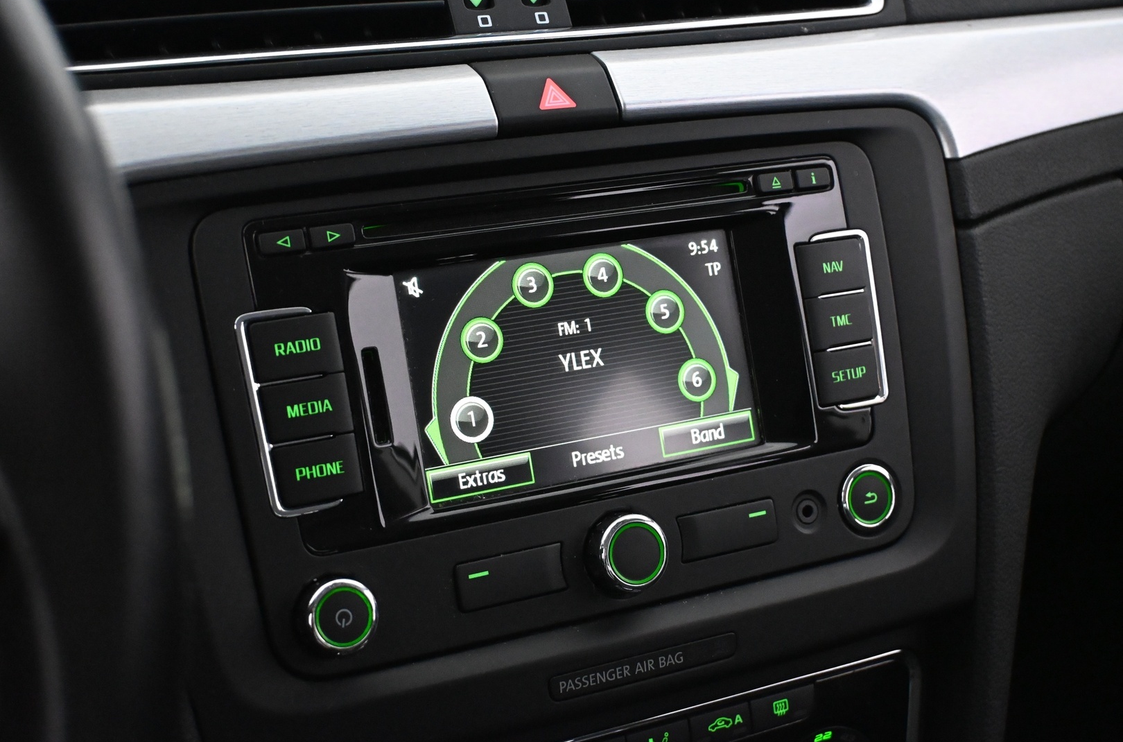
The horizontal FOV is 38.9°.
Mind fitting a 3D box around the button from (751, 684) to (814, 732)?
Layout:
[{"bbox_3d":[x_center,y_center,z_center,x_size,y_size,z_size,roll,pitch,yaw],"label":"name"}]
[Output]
[{"bbox_3d":[0.068,0.104,0.494,0.023,0.010,0.004,-10,3,-23],"label":"button"}]

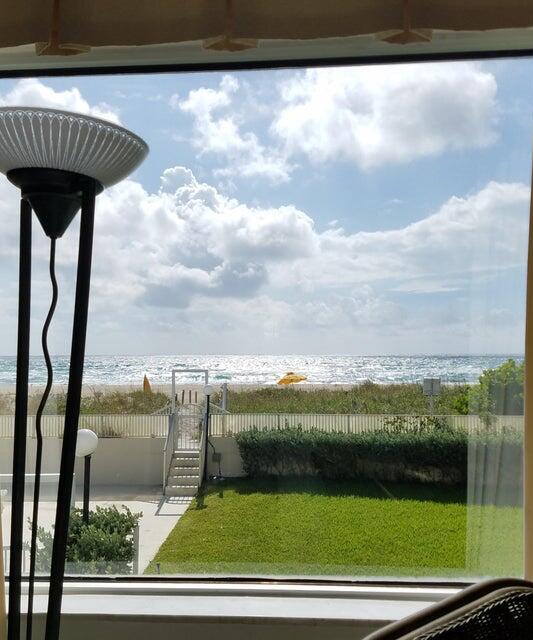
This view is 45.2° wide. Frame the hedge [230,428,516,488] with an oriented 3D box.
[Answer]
[{"bbox_3d":[3.200,3.630,17.400,8.000,1.400,1.200,0,-3,4],"label":"hedge"}]

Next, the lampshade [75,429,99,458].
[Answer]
[{"bbox_3d":[-1.965,1.327,6.900,0.320,0.310,0.320,0,-3,0],"label":"lampshade"}]

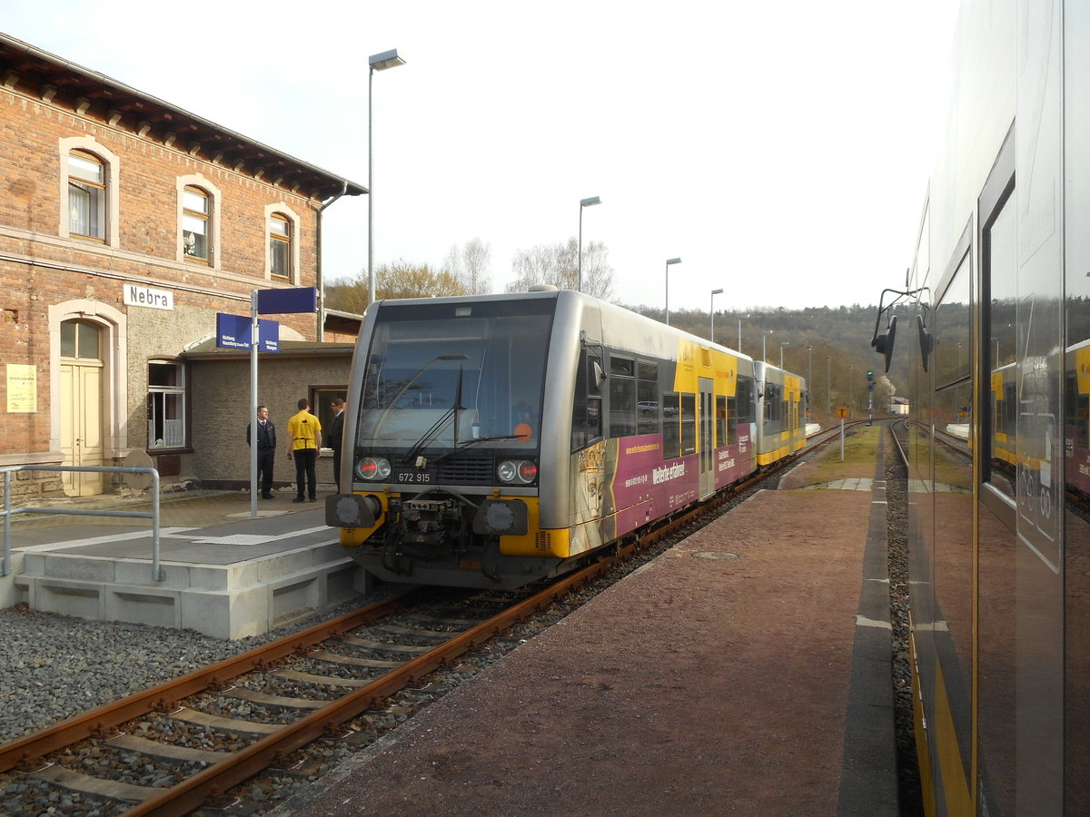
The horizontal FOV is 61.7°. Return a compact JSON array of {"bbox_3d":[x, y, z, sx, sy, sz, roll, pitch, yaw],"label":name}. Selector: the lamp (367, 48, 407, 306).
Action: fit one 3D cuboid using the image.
[{"bbox_3d":[-2.917,-2.470,16.757,0.640,8.140,0.290,0,0,21],"label":"lamp"}]

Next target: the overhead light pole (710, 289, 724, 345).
[{"bbox_3d":[9.515,-2.470,50.257,0.640,8.140,0.290,0,0,21],"label":"overhead light pole"}]

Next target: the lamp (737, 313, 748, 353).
[{"bbox_3d":[13.549,-2.470,61.957,0.640,8.140,0.290,0,0,21],"label":"lamp"}]

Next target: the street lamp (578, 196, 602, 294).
[{"bbox_3d":[1.395,-2.470,28.257,0.640,8.140,0.290,0,0,21],"label":"street lamp"}]

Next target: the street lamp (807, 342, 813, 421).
[{"bbox_3d":[34.830,-3.160,120.000,0.750,10.200,0.350,0,0,23],"label":"street lamp"}]

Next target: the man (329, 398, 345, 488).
[{"bbox_3d":[-3.650,0.710,16.400,0.380,1.790,0.520,0,0,-6],"label":"man"}]

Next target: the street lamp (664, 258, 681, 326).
[{"bbox_3d":[5.606,-2.470,39.657,0.640,8.140,0.290,0,0,21],"label":"street lamp"}]

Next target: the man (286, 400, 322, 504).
[{"bbox_3d":[-4.180,0.710,15.850,0.590,1.790,0.360,0,0,-6],"label":"man"}]

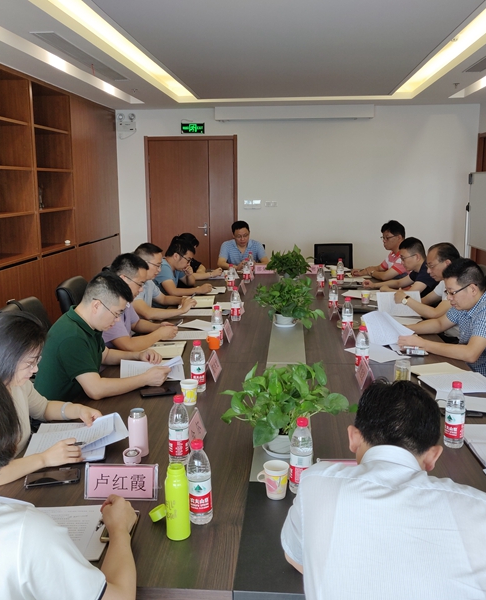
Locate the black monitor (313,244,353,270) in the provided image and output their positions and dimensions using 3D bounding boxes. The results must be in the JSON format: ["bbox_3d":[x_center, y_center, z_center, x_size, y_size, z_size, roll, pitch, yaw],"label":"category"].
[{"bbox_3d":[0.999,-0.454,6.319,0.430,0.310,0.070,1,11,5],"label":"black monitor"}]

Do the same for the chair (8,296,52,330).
[{"bbox_3d":[-0.831,0.557,2.951,0.660,1.100,0.620,0,11,2],"label":"chair"}]

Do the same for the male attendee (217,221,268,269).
[{"bbox_3d":[0.004,-0.243,6.352,0.580,1.215,0.680,0,11,2],"label":"male attendee"}]

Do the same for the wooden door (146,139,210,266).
[{"bbox_3d":[-0.922,-1.159,8.422,0.920,2.325,0.080,1,11,5],"label":"wooden door"}]

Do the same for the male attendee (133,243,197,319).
[{"bbox_3d":[-0.575,0.210,4.028,0.700,1.240,0.540,1,11,3],"label":"male attendee"}]

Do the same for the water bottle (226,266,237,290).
[{"bbox_3d":[-0.107,-0.195,5.090,0.066,0.232,0.066,1,11,5],"label":"water bottle"}]

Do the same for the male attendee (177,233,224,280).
[{"bbox_3d":[-0.480,-0.087,5.913,0.660,1.200,0.500,0,11,0],"label":"male attendee"}]

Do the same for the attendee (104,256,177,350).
[{"bbox_3d":[-0.698,0.341,3.633,0.680,1.255,0.530,1,11,5],"label":"attendee"}]

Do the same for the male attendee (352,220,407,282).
[{"bbox_3d":[1.422,-0.147,5.726,0.750,1.270,0.560,0,11,2],"label":"male attendee"}]

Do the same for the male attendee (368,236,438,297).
[{"bbox_3d":[1.406,0.045,5.029,0.740,1.165,0.560,1,11,3],"label":"male attendee"}]

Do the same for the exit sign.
[{"bbox_3d":[-0.704,-2.434,8.212,0.340,0.150,0.030,1,11,5],"label":"exit sign"}]

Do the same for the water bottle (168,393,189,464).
[{"bbox_3d":[-0.200,0.416,1.843,0.066,0.232,0.066,1,11,5],"label":"water bottle"}]

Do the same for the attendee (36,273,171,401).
[{"bbox_3d":[-0.629,0.476,2.694,0.700,1.240,0.540,1,11,3],"label":"attendee"}]

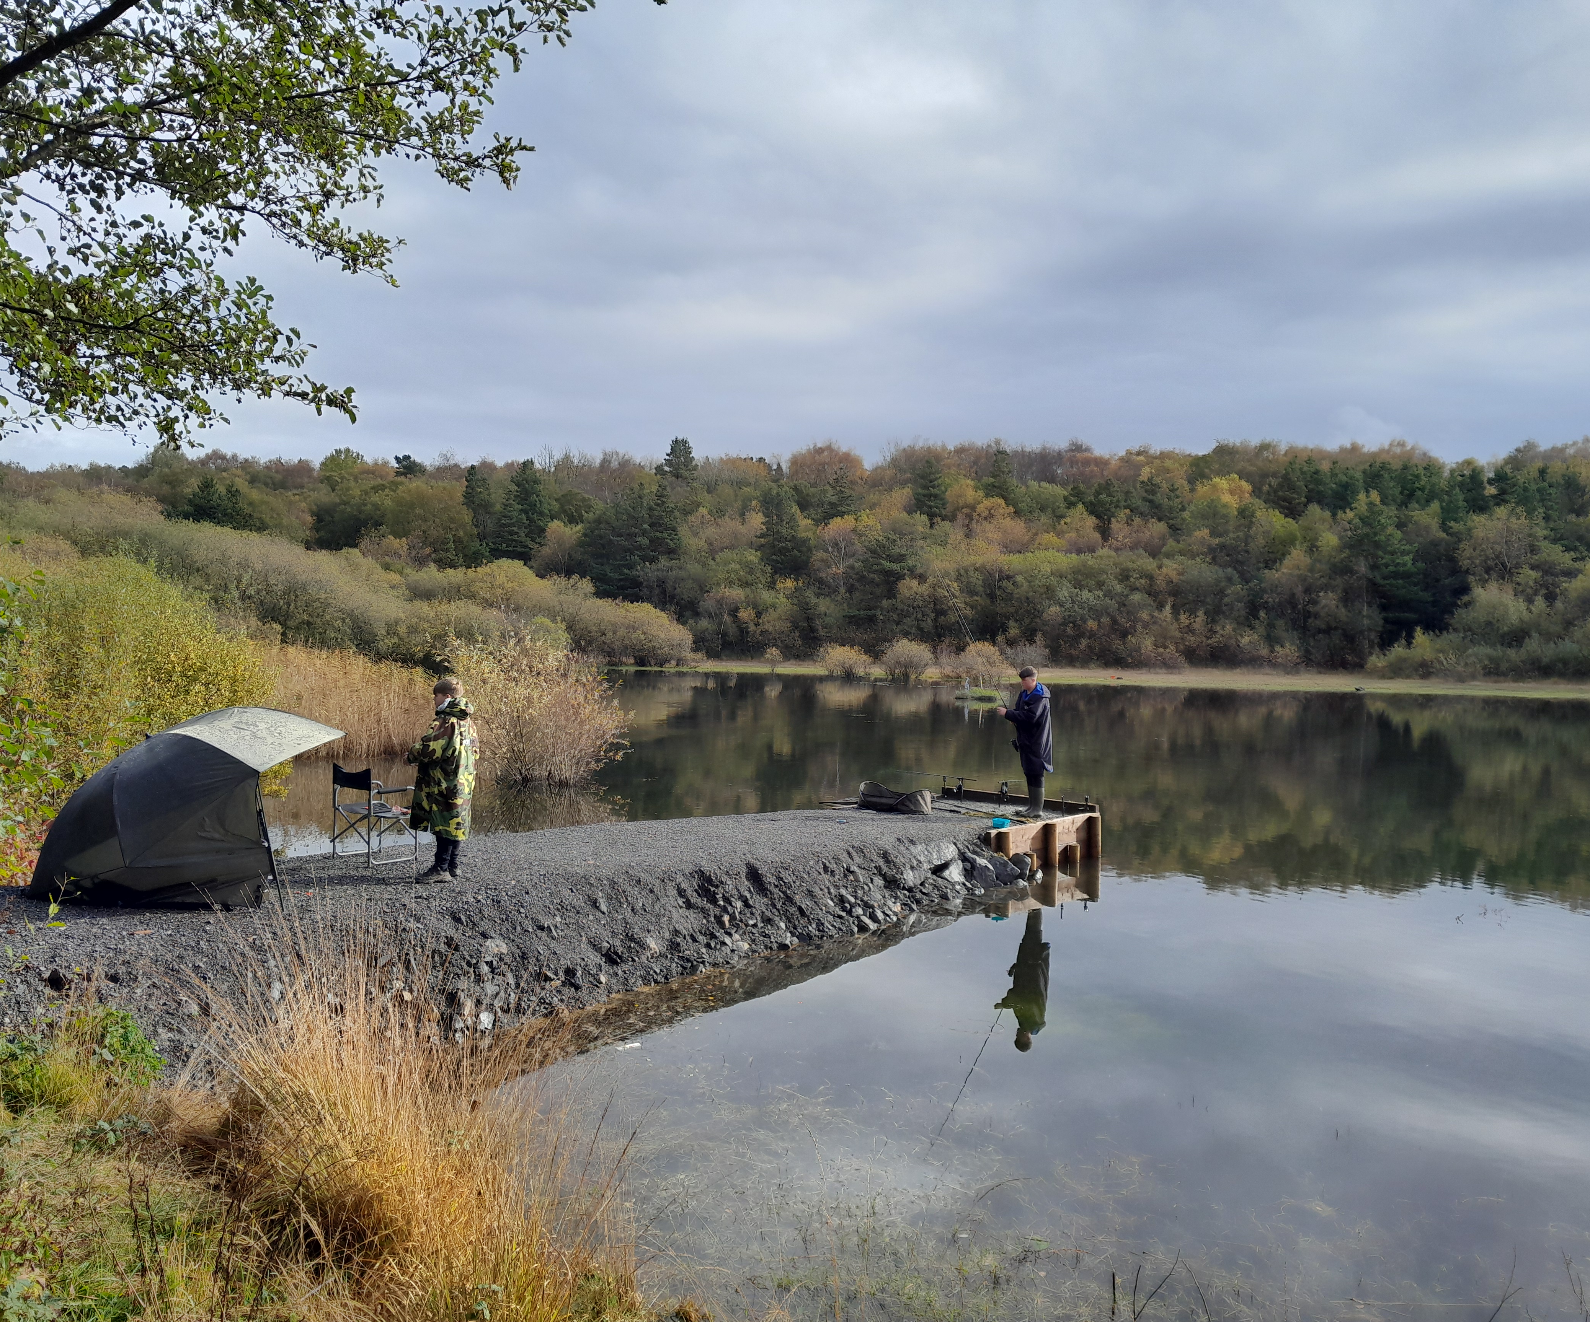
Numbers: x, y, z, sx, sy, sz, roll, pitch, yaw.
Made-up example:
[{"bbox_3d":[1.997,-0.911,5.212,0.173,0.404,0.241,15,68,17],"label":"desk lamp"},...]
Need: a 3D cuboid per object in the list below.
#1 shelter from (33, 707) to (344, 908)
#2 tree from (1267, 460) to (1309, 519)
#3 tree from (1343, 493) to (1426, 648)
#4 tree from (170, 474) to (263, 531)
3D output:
[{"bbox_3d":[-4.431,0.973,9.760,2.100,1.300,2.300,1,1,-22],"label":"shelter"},{"bbox_3d":[73.358,-24.282,197.000,6.200,11.000,6.000,1,1,0],"label":"tree"},{"bbox_3d":[63.142,-9.158,142.000,8.862,17.576,8.500,1,1,0],"label":"tree"},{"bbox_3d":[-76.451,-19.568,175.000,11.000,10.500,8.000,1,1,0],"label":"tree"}]

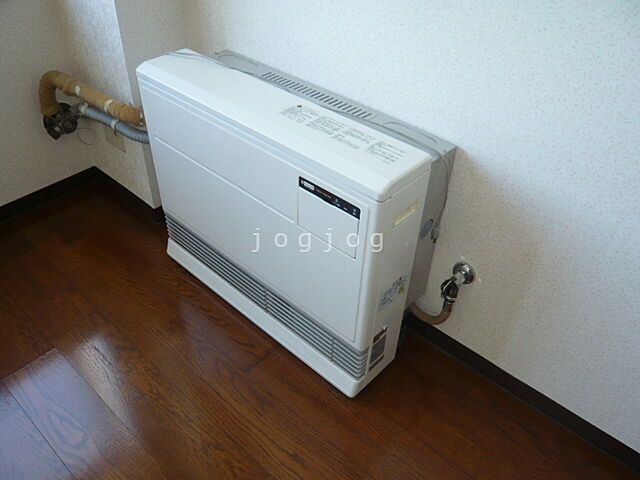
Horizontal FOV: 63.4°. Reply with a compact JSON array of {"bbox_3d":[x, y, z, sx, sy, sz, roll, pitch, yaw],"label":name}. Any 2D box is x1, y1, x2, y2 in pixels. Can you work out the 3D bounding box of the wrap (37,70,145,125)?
[{"bbox_3d":[-0.707,-0.423,1.623,0.450,0.135,0.125,21,43,20],"label":"wrap"}]

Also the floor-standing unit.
[{"bbox_3d":[-0.089,-0.072,1.215,0.694,0.545,0.250,32,48,31],"label":"floor-standing unit"}]

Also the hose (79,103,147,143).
[{"bbox_3d":[-0.653,-0.373,1.632,0.345,0.065,0.080,25,45,25],"label":"hose"}]

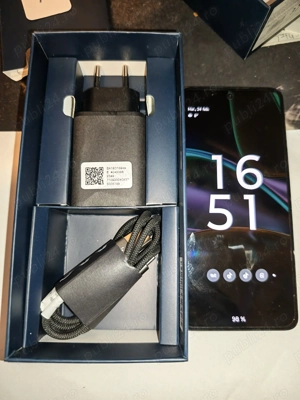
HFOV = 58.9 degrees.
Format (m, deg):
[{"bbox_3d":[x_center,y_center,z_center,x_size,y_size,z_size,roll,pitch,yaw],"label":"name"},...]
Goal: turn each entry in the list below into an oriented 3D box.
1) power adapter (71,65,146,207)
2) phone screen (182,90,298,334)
[{"bbox_3d":[-0.023,-0.040,0.163,0.042,0.027,0.092,-1,80,0],"label":"power adapter"},{"bbox_3d":[0.056,0.001,0.179,0.074,0.008,0.161,1,82,0],"label":"phone screen"}]

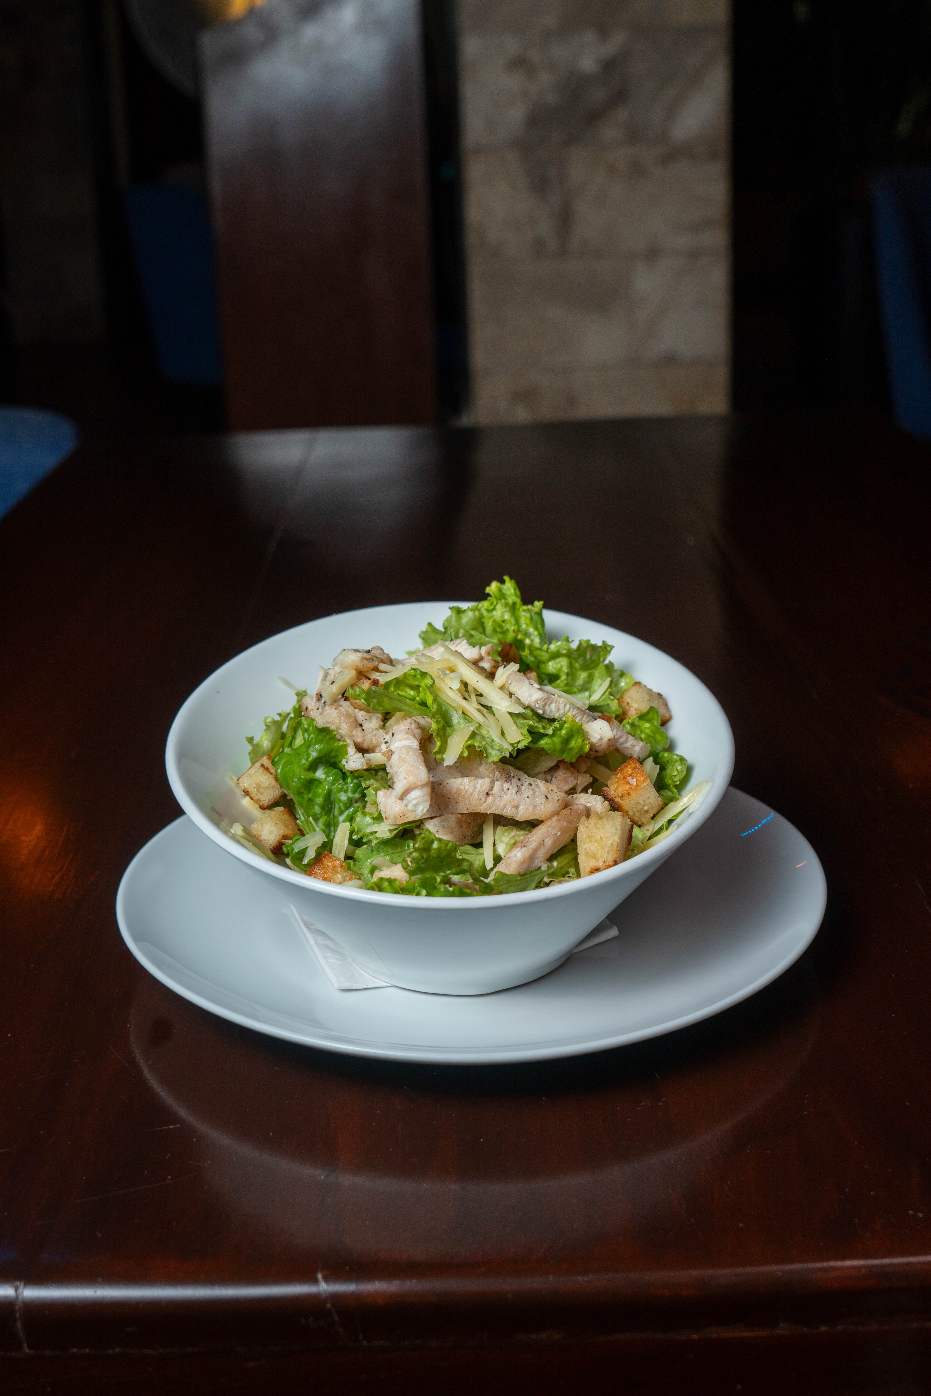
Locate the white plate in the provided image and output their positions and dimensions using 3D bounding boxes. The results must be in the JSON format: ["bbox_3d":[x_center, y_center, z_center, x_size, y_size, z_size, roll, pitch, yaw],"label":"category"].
[{"bbox_3d":[0.003,0.080,0.661,0.280,0.024,0.280,-2,20,0],"label":"white plate"}]

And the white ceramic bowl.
[{"bbox_3d":[-0.004,0.042,0.627,0.214,0.102,0.210,-1,20,1],"label":"white ceramic bowl"}]

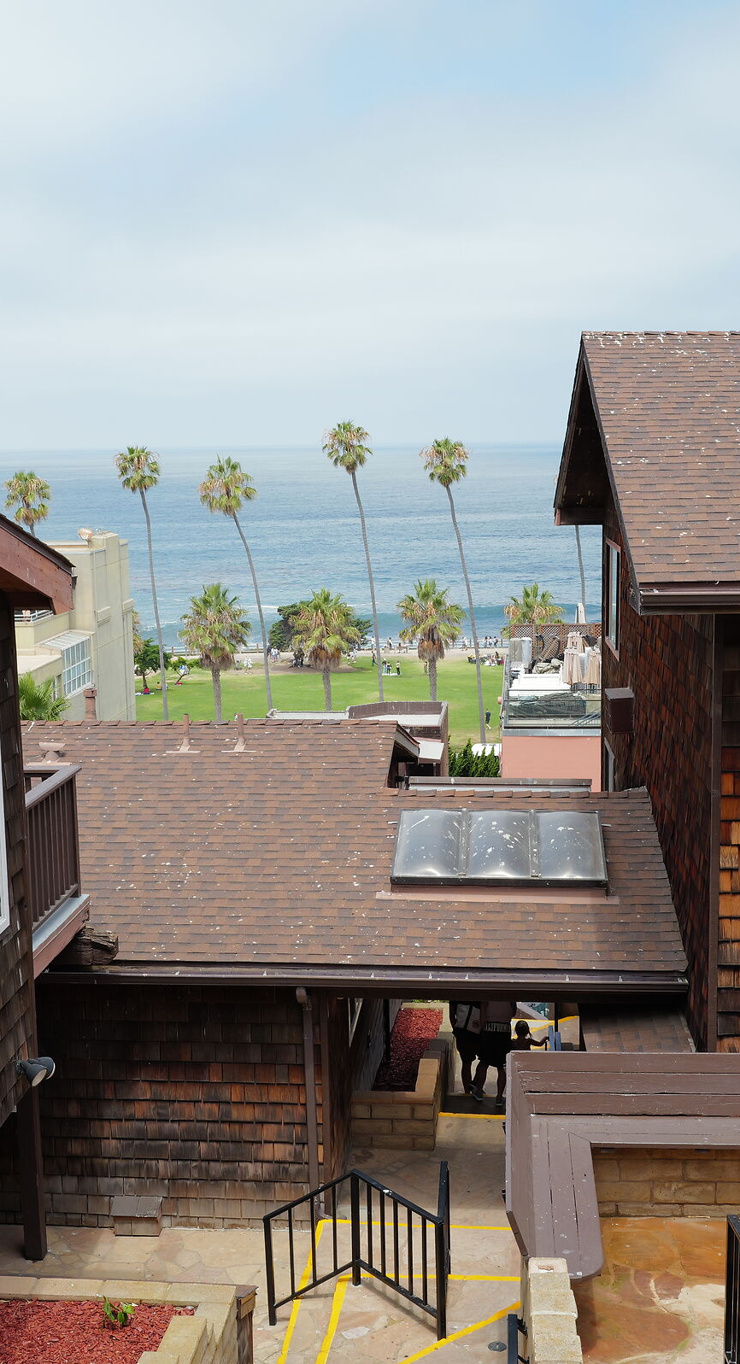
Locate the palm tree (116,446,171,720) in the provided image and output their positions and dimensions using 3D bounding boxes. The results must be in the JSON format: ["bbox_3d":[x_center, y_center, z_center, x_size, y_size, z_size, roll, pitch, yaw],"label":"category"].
[{"bbox_3d":[-18.782,-6.443,132.063,3.696,25.970,4.100,-1,9,0],"label":"palm tree"}]

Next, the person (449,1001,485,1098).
[{"bbox_3d":[1.042,3.669,16.847,0.500,1.680,0.380,-1,9,0],"label":"person"}]

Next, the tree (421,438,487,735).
[{"bbox_3d":[7.026,-6.901,132.034,5.412,26.350,4.300,-1,9,0],"label":"tree"}]

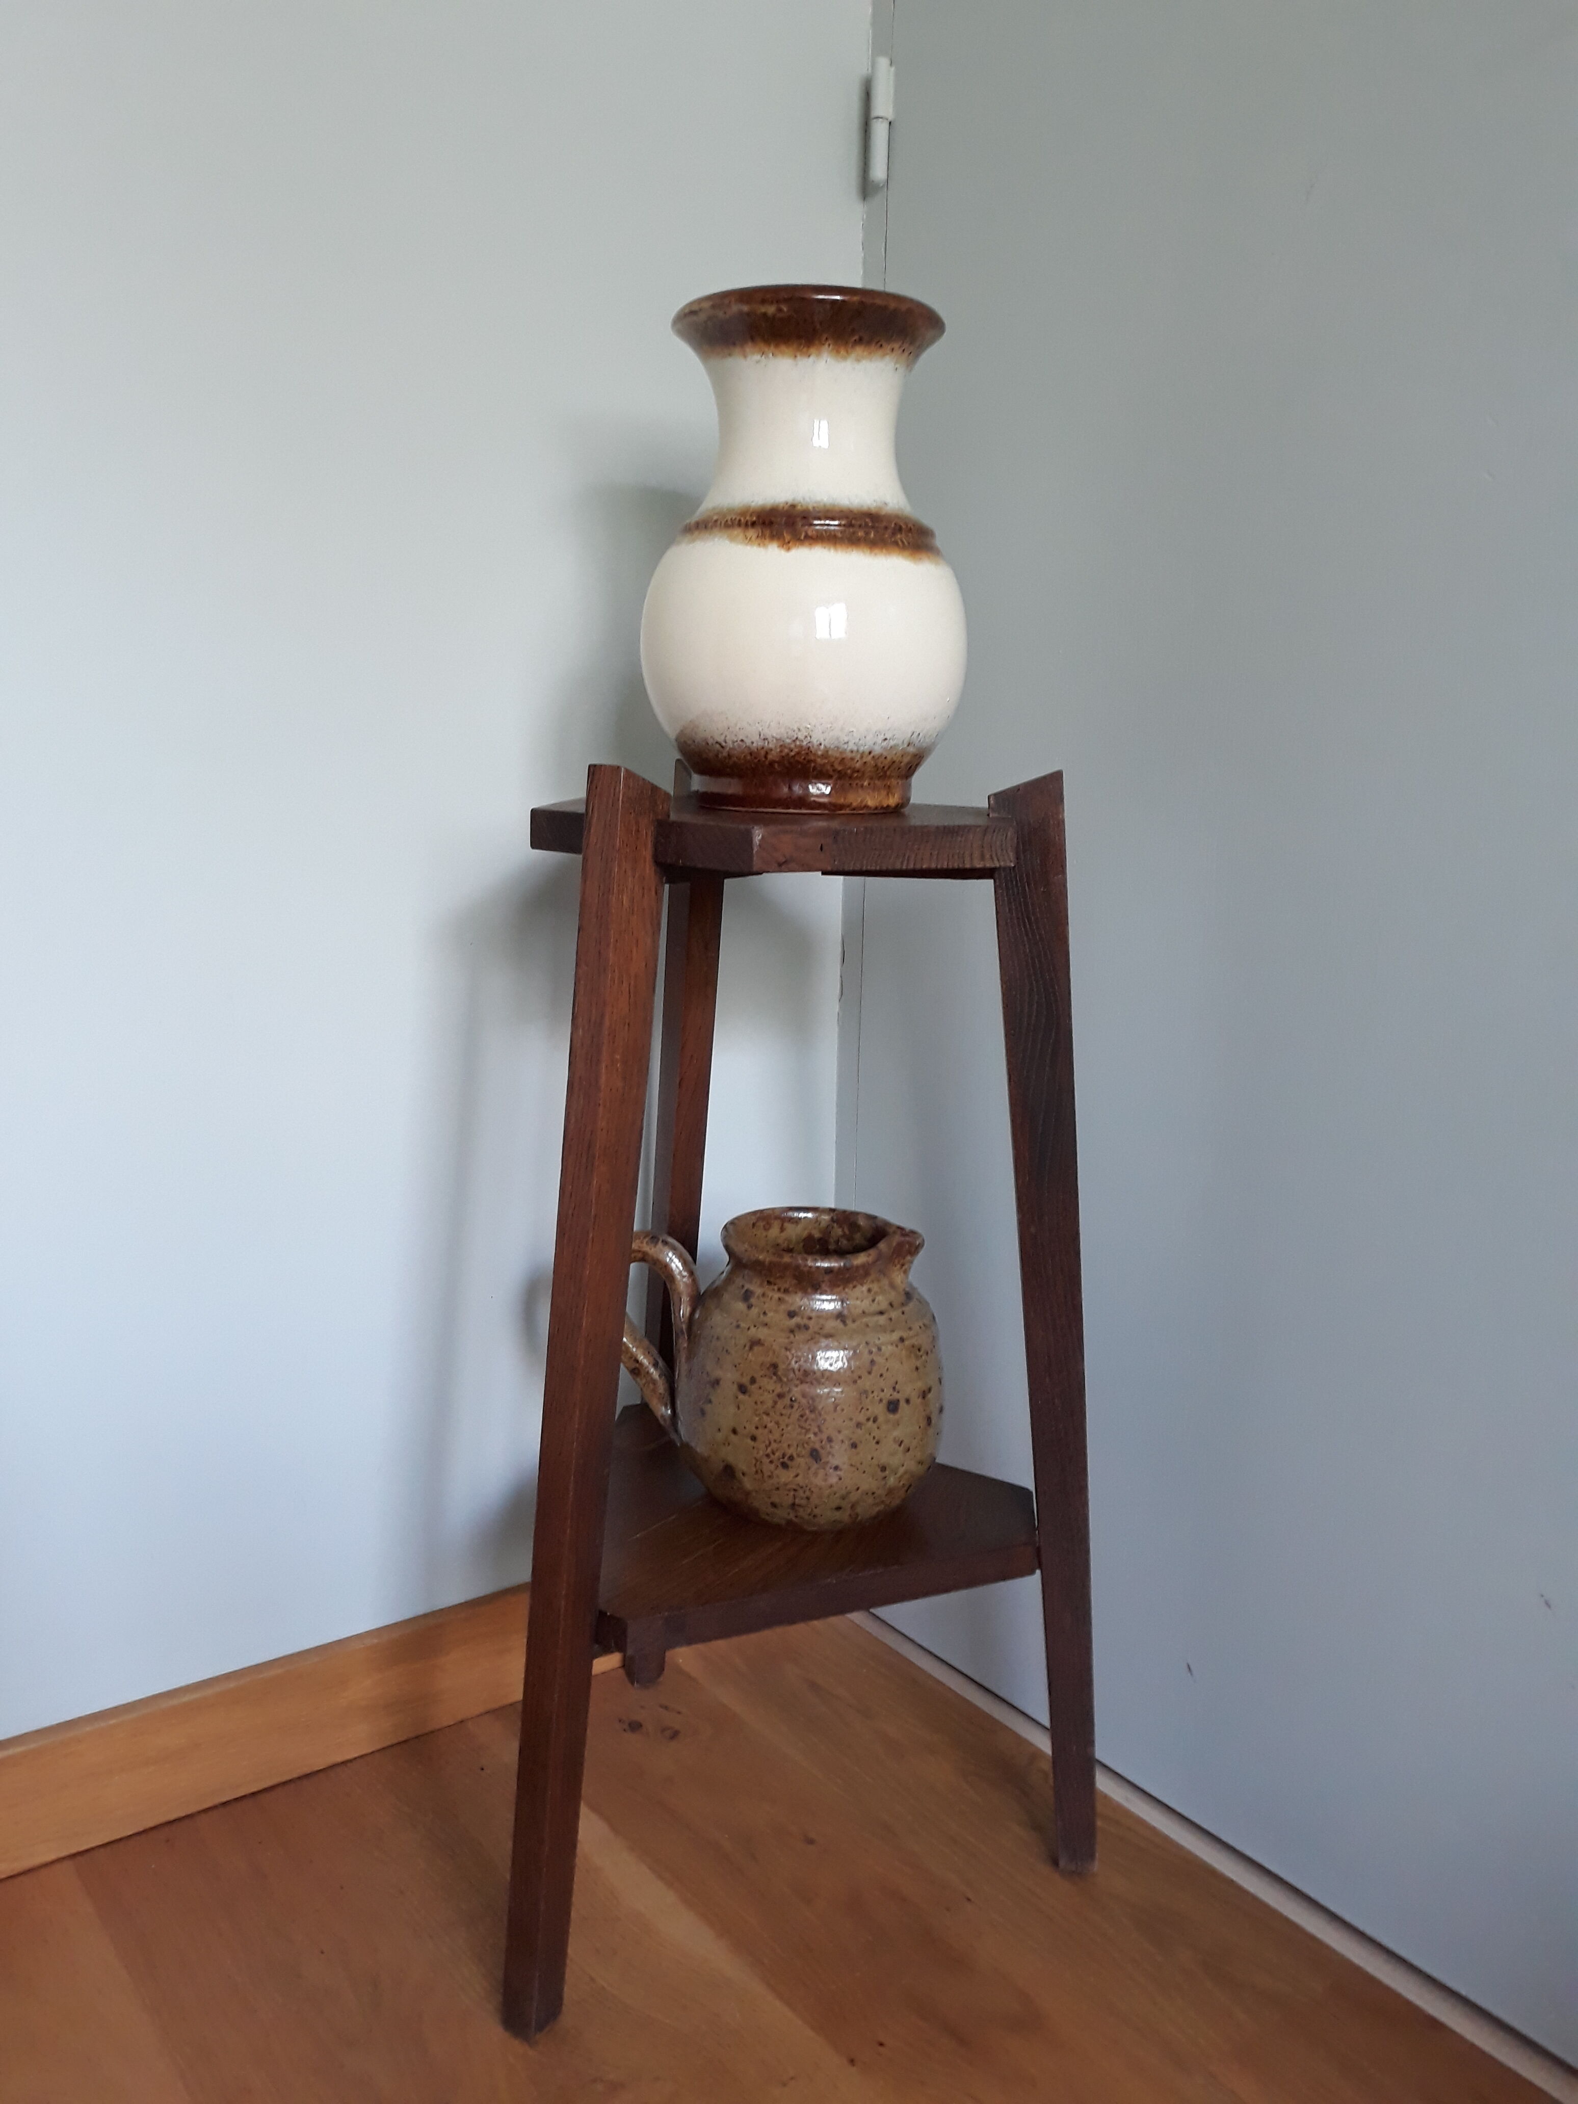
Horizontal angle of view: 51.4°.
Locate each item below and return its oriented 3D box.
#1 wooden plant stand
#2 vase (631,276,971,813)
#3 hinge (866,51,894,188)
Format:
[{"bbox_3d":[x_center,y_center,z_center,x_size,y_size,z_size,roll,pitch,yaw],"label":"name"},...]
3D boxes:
[{"bbox_3d":[-0.028,0.160,1.024,0.379,0.667,0.341,-3,11,-24],"label":"wooden plant stand"},{"bbox_3d":[0.009,-0.268,0.913,0.183,0.263,0.183,2,10,0],"label":"vase"},{"bbox_3d":[0.065,-0.652,1.149,0.016,0.080,0.020,-6,13,-37],"label":"hinge"}]

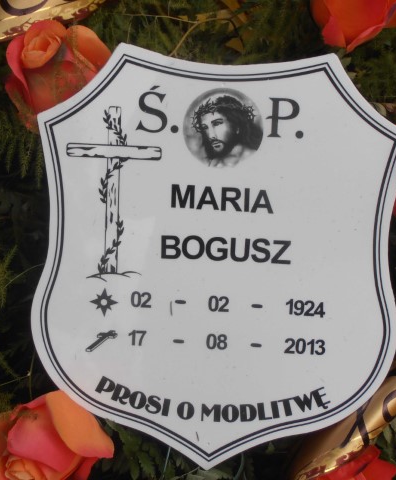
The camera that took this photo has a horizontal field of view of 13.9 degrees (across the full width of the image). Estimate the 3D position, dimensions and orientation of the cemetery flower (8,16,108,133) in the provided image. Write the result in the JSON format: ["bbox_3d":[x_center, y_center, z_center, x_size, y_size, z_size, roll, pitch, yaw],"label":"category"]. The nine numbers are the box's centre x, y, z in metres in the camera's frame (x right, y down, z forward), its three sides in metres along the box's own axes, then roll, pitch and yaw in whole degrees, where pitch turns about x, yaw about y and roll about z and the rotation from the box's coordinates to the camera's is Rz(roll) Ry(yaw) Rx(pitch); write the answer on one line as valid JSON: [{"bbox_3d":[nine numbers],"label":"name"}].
[{"bbox_3d":[-0.084,-0.096,0.970,0.065,0.062,0.065,-26,52,0],"label":"cemetery flower"}]

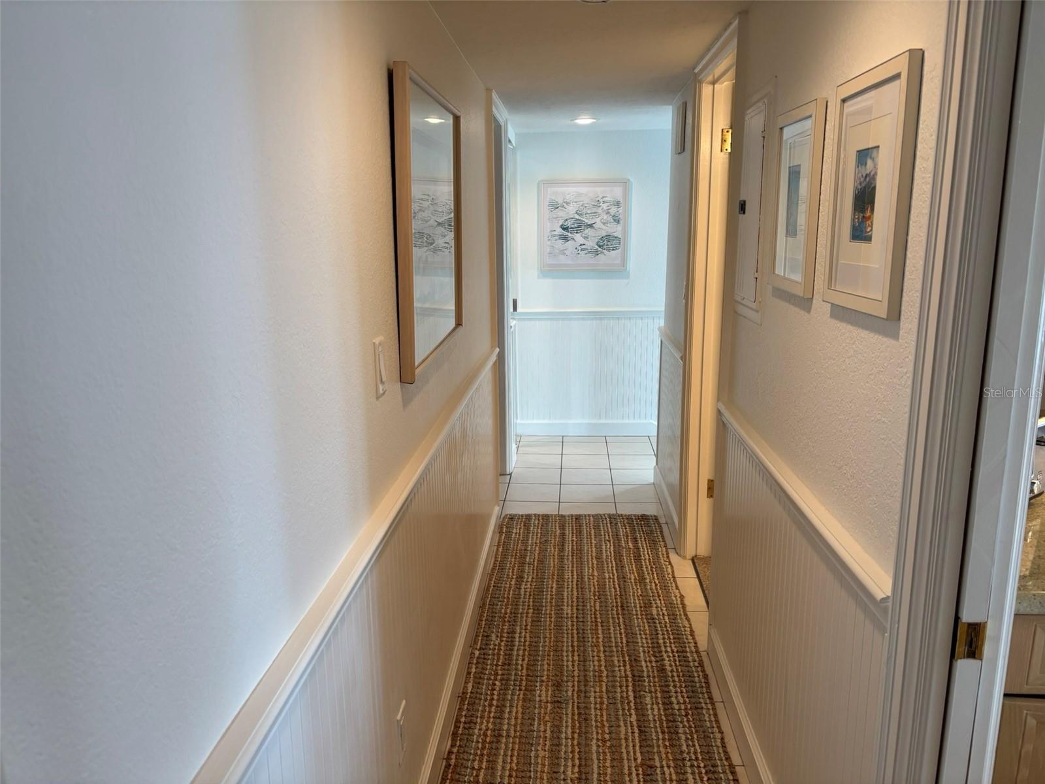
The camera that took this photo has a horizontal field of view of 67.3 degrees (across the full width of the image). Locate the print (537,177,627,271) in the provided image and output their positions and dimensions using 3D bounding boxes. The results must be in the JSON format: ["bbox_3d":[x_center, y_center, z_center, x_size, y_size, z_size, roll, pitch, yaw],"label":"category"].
[{"bbox_3d":[0.426,-1.141,5.385,0.607,0.609,0.037,0,12,3],"label":"print"}]

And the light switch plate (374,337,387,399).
[{"bbox_3d":[-0.294,-0.052,1.619,0.010,0.114,0.076,0,12,3],"label":"light switch plate"}]

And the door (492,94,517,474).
[{"bbox_3d":[-0.128,-0.481,4.426,0.084,2.095,0.835,0,12,3],"label":"door"}]

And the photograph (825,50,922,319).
[{"bbox_3d":[0.585,-0.338,1.332,0.022,0.393,0.315,0,12,3],"label":"photograph"}]

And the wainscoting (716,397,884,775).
[{"bbox_3d":[0.610,0.608,2.037,0.048,0.907,1.436,0,12,3],"label":"wainscoting"}]

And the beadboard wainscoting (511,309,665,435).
[{"bbox_3d":[0.471,-0.119,5.585,1.058,0.908,0.051,0,12,3],"label":"beadboard wainscoting"}]

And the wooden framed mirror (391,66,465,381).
[{"bbox_3d":[-0.243,-0.458,2.187,0.044,0.700,0.859,0,12,3],"label":"wooden framed mirror"}]

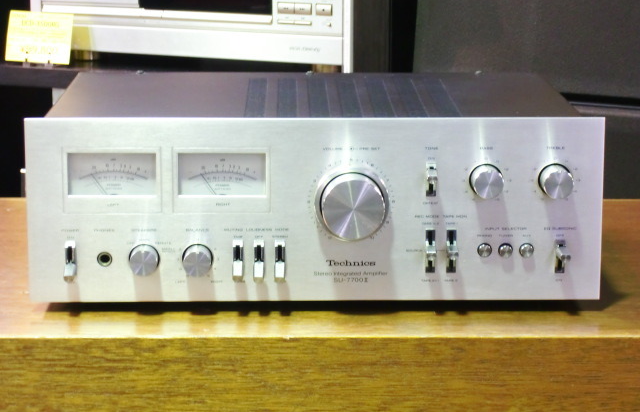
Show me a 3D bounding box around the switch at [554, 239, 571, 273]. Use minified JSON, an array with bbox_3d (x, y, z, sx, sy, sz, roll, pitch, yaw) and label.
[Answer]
[{"bbox_3d":[0.190,0.041,1.623,0.010,0.027,0.016,0,10,-1],"label":"switch"}]

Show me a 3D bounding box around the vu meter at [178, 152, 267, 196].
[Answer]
[{"bbox_3d":[-0.073,-0.024,1.544,0.066,0.034,0.007,0,11,-1],"label":"vu meter"}]

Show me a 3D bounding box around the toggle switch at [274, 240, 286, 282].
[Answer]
[{"bbox_3d":[-0.029,0.042,1.547,0.008,0.029,0.016,0,11,-1],"label":"toggle switch"}]

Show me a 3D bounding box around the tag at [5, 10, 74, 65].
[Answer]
[{"bbox_3d":[-0.349,-0.210,2.580,0.095,0.064,0.006,5,-1,26],"label":"tag"}]

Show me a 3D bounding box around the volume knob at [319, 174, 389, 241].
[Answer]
[{"bbox_3d":[0.024,0.001,1.531,0.050,0.050,0.027,0,11,-1],"label":"volume knob"}]

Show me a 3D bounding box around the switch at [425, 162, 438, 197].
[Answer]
[{"bbox_3d":[0.083,-0.018,1.538,0.008,0.025,0.016,0,11,-1],"label":"switch"}]

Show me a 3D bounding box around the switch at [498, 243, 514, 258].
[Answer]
[{"bbox_3d":[0.147,0.036,1.626,0.012,0.012,0.007,0,10,-1],"label":"switch"}]

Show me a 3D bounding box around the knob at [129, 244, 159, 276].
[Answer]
[{"bbox_3d":[-0.137,0.044,1.618,0.024,0.024,0.015,0,10,-1],"label":"knob"}]

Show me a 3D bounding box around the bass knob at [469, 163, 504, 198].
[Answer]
[{"bbox_3d":[0.130,-0.018,1.611,0.026,0.026,0.017,0,10,-1],"label":"bass knob"}]

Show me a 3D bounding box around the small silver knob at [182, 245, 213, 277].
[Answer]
[{"bbox_3d":[-0.091,0.042,1.544,0.023,0.023,0.018,0,11,-1],"label":"small silver knob"}]

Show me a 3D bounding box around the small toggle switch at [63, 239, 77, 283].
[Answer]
[{"bbox_3d":[-0.195,0.044,1.617,0.009,0.031,0.014,0,10,-1],"label":"small toggle switch"}]

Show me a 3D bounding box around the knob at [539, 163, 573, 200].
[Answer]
[{"bbox_3d":[0.176,-0.017,1.538,0.025,0.025,0.020,0,11,-1],"label":"knob"}]

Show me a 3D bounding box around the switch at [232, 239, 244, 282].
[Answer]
[{"bbox_3d":[-0.064,0.043,1.620,0.009,0.032,0.014,0,10,-1],"label":"switch"}]

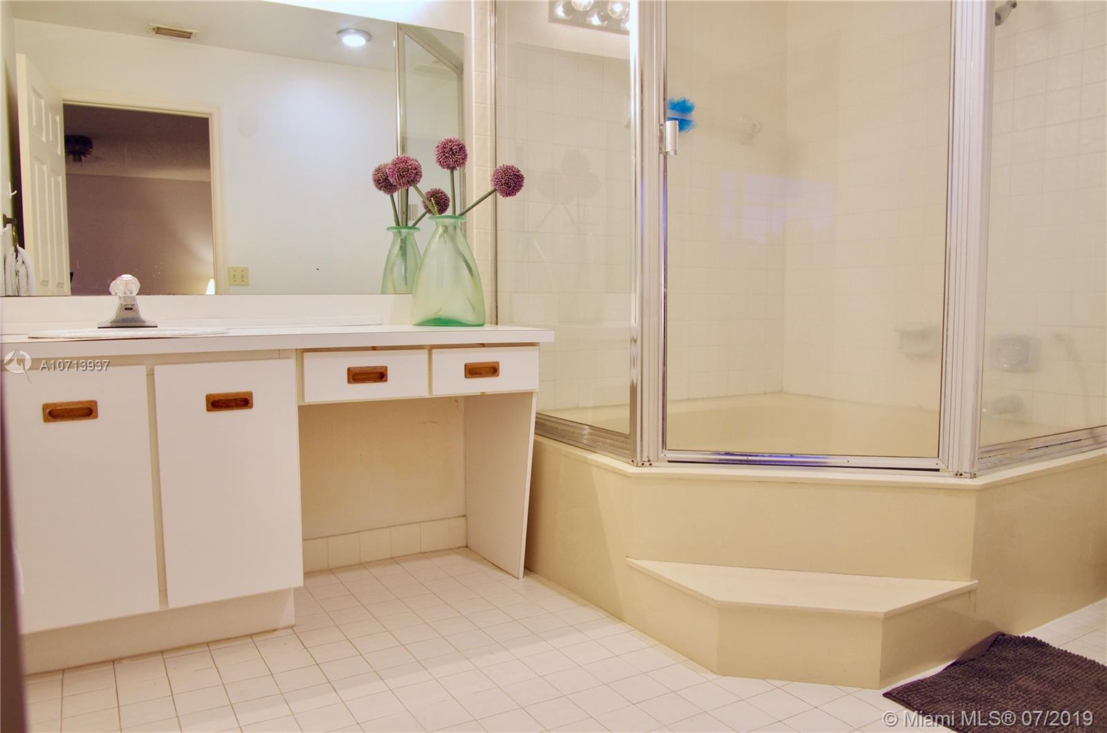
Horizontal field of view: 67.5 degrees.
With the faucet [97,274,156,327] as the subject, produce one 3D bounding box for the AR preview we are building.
[{"bbox_3d":[-1.183,-0.183,2.302,0.146,0.148,0.140,-3,5,-30],"label":"faucet"}]

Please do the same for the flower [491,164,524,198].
[{"bbox_3d":[-0.146,-0.598,2.668,0.105,0.106,0.105,0,5,0],"label":"flower"}]

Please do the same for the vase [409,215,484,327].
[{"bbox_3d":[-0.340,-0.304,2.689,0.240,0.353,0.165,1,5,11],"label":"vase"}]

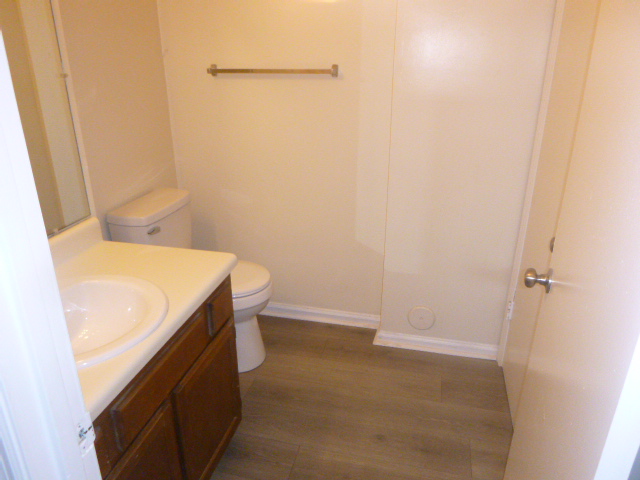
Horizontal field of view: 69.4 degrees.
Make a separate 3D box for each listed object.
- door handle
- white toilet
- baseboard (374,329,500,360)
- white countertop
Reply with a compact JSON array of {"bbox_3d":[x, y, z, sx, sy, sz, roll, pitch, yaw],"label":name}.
[{"bbox_3d":[0.562,0.103,1.187,0.062,0.063,0.062,7,22,17],"label":"door handle"},{"bbox_3d":[-0.555,0.220,2.278,0.676,0.812,0.431,5,22,12],"label":"white toilet"},{"bbox_3d":[0.601,0.550,2.434,0.632,0.085,0.020,5,22,12],"label":"baseboard"},{"bbox_3d":[-0.653,0.162,1.246,0.565,0.139,0.916,5,22,12],"label":"white countertop"}]

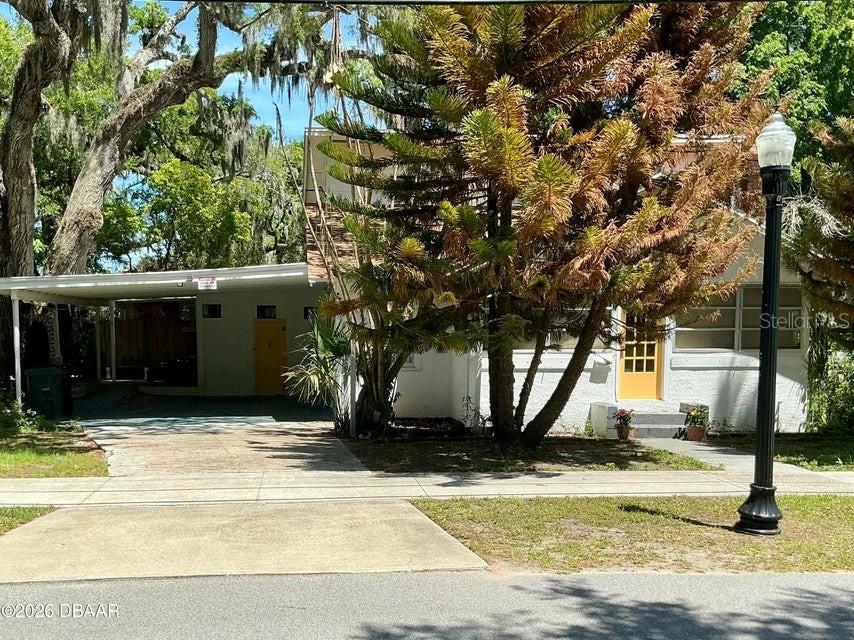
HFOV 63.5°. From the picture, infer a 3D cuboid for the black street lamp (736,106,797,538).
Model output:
[{"bbox_3d":[3.395,0.036,6.886,0.450,4.171,0.450,0,3,-11],"label":"black street lamp"}]

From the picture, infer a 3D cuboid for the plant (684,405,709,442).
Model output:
[{"bbox_3d":[4.917,1.867,12.600,0.430,0.660,0.430,0,3,-11],"label":"plant"}]

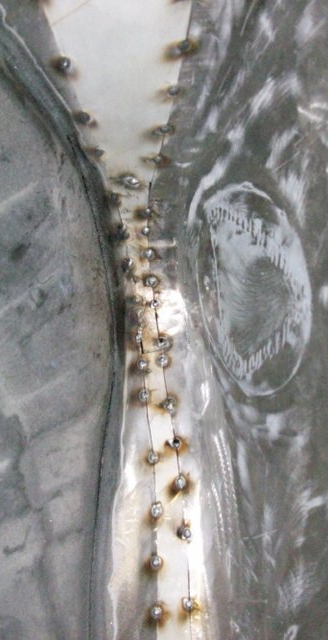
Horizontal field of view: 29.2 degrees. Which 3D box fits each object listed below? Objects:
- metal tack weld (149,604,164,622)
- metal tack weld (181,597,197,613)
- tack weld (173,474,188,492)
[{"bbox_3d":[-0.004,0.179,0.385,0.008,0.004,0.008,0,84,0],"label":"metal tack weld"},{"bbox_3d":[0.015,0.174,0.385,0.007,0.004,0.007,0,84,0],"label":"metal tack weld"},{"bbox_3d":[0.010,0.098,0.378,0.007,0.004,0.009,0,93,0],"label":"tack weld"}]

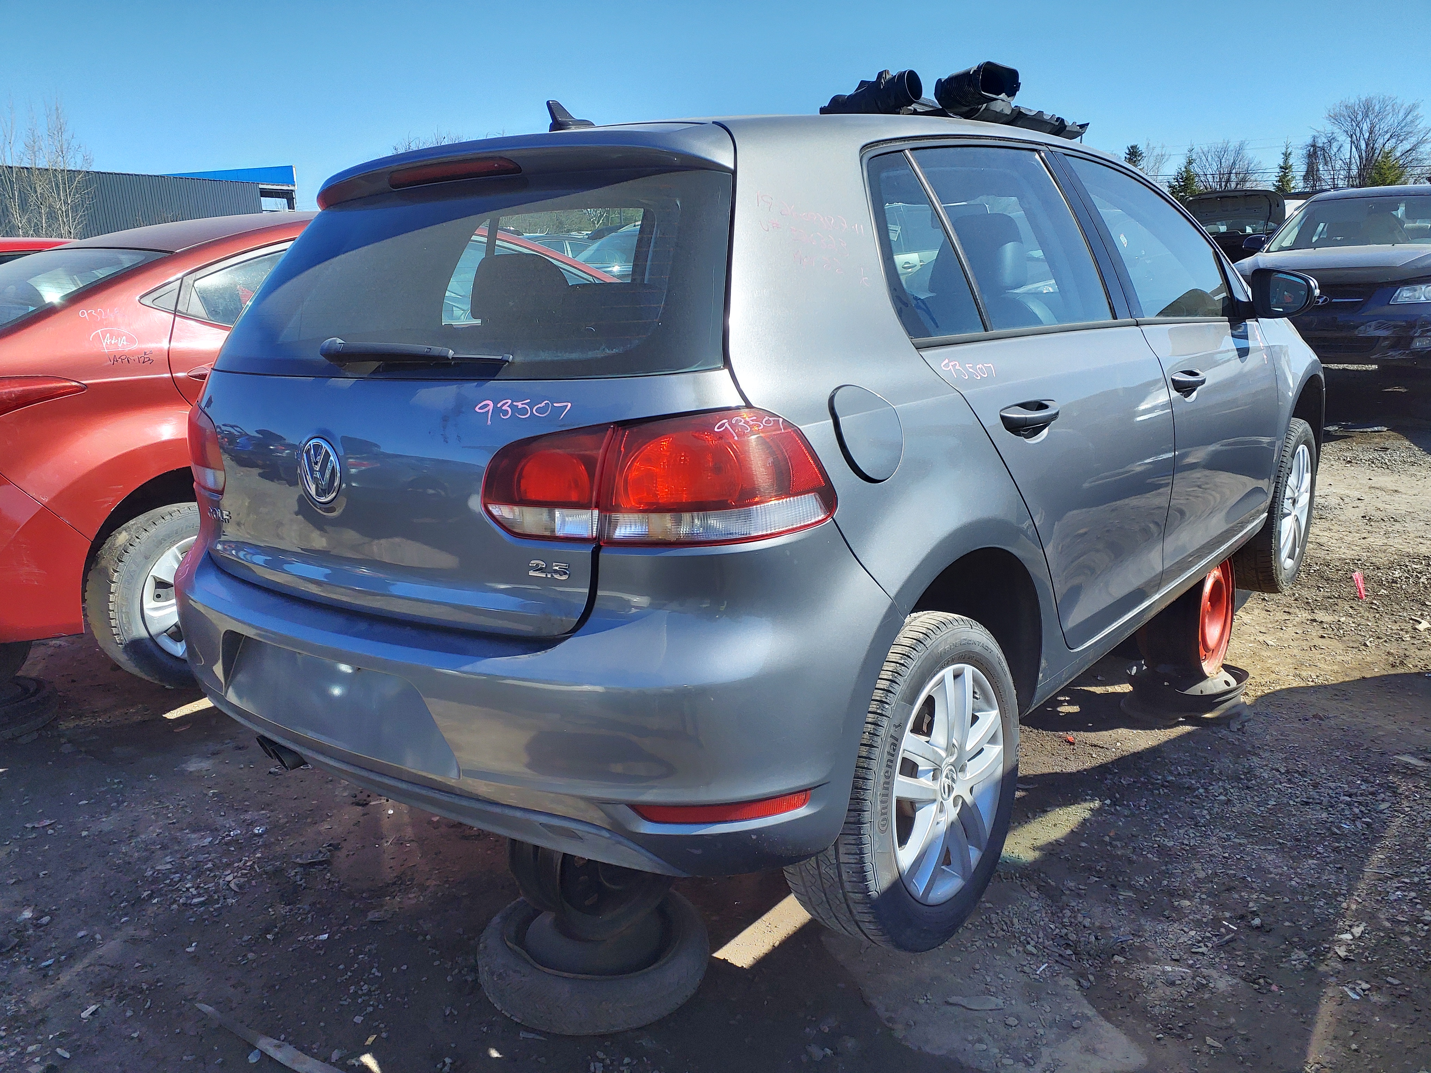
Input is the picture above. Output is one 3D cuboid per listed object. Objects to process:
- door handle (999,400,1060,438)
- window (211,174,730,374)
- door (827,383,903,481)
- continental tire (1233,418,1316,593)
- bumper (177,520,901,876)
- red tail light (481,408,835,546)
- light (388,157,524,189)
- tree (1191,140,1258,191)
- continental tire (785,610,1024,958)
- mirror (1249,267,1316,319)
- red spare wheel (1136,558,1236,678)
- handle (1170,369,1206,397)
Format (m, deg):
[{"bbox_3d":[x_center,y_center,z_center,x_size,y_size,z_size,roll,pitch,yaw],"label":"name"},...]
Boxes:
[{"bbox_3d":[0.575,-0.217,1.920,0.050,0.060,0.210,7,17,38],"label":"door handle"},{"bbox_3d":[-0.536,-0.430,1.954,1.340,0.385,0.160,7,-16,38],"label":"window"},{"bbox_3d":[0.223,-0.151,1.578,0.162,0.150,0.030,-17,11,-39],"label":"door"},{"bbox_3d":[2.037,-0.116,3.953,0.212,0.630,0.630,7,17,39],"label":"continental tire"},{"bbox_3d":[-0.534,0.184,2.046,1.750,0.530,0.490,7,17,38],"label":"bumper"},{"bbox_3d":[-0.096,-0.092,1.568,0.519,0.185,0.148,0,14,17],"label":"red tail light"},{"bbox_3d":[-0.488,-0.659,1.979,0.370,0.036,0.045,7,17,38],"label":"light"},{"bbox_3d":[26.116,-16.447,55.000,3.900,7.900,3.900,-3,13,0],"label":"tree"},{"bbox_3d":[0.375,0.458,2.064,0.212,0.630,0.630,7,17,38],"label":"continental tire"},{"bbox_3d":[1.624,-0.705,3.083,0.215,0.150,0.120,7,17,38],"label":"mirror"},{"bbox_3d":[1.539,0.226,3.549,0.190,0.434,0.434,7,17,38],"label":"red spare wheel"},{"bbox_3d":[1.183,-0.389,2.657,0.050,0.060,0.210,7,17,38],"label":"handle"}]

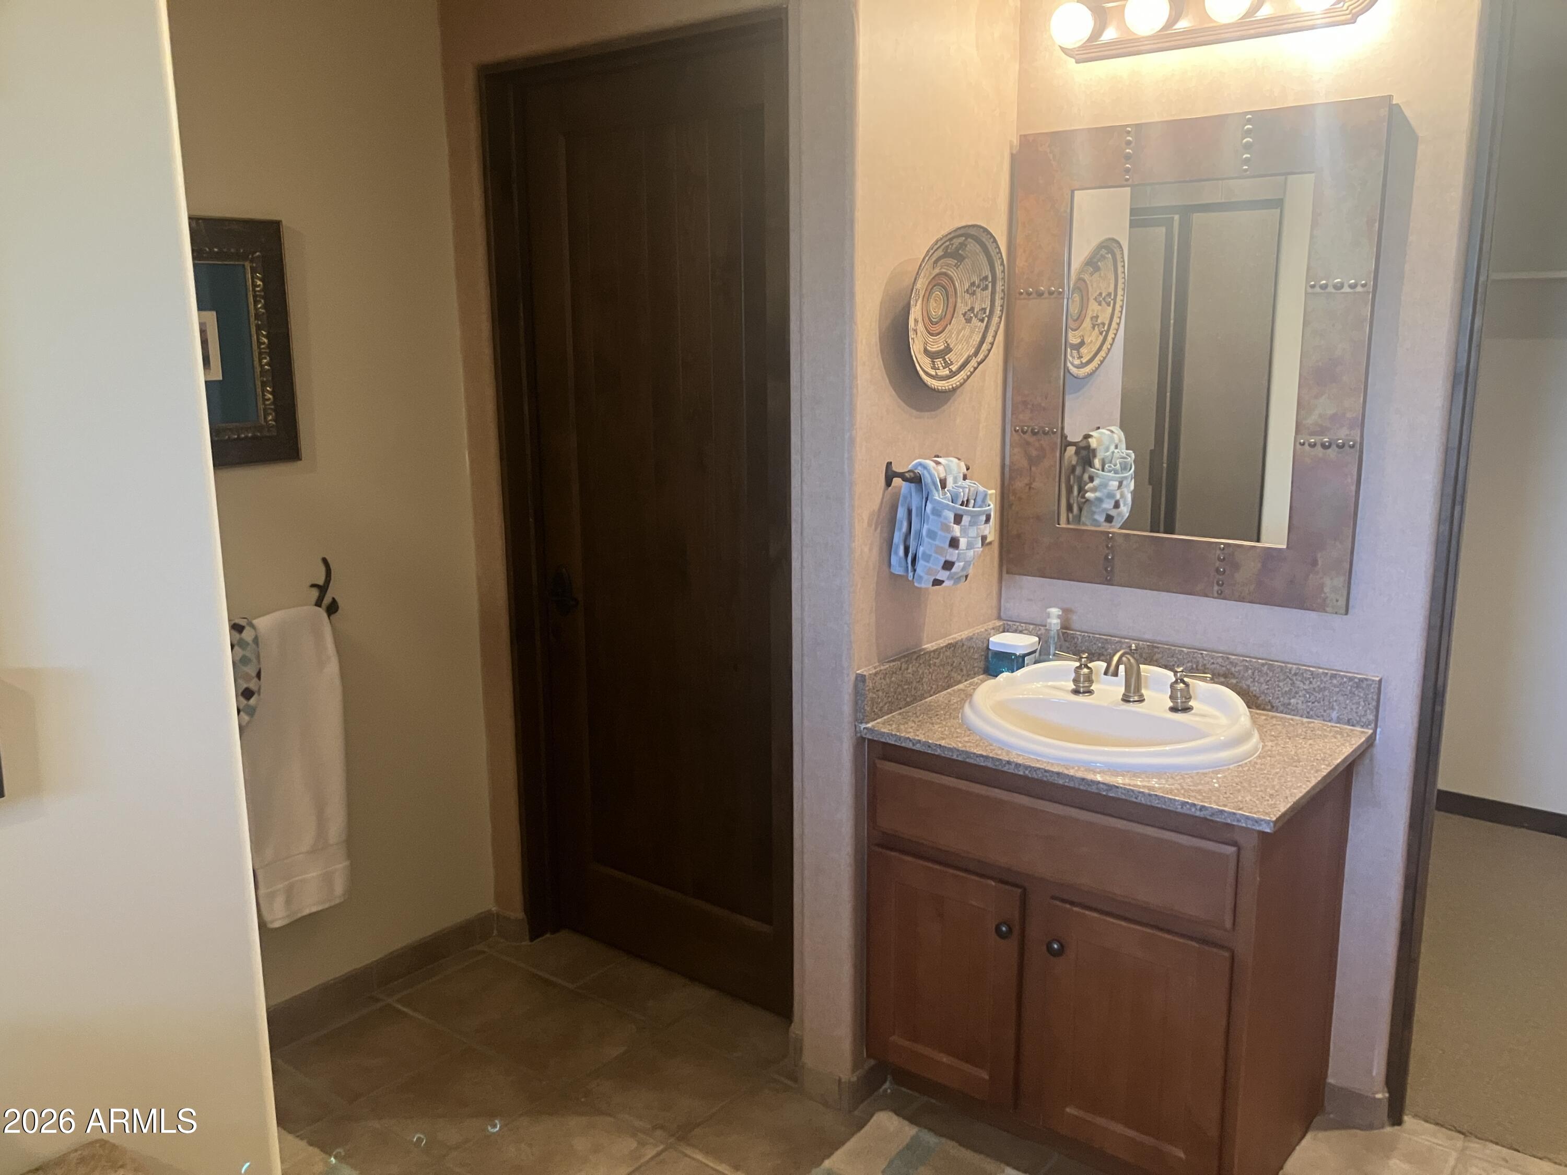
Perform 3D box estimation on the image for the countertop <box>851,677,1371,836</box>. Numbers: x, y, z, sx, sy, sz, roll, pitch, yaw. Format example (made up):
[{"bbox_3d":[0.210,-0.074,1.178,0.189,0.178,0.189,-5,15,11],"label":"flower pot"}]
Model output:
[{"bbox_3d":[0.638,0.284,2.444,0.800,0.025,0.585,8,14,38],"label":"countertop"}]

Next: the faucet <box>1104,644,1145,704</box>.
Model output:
[{"bbox_3d":[0.669,0.178,2.489,0.050,0.115,0.155,8,14,38],"label":"faucet"}]

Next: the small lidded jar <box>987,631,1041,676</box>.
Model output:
[{"bbox_3d":[0.511,0.150,2.804,0.080,0.079,0.074,9,15,38],"label":"small lidded jar"}]

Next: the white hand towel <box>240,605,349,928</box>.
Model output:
[{"bbox_3d":[-1.069,0.387,2.763,0.080,0.700,0.210,8,14,38],"label":"white hand towel"}]

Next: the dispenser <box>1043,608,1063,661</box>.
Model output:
[{"bbox_3d":[0.581,0.127,2.735,0.070,0.170,0.065,8,14,38],"label":"dispenser"}]

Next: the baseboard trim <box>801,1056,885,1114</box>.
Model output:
[{"bbox_3d":[0.122,1.017,2.650,0.137,0.077,0.120,9,15,38],"label":"baseboard trim"}]

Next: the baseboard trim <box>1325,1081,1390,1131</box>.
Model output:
[{"bbox_3d":[1.147,1.034,2.540,0.112,0.071,0.016,9,15,38],"label":"baseboard trim"}]

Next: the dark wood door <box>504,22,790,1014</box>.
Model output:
[{"bbox_3d":[-0.258,-0.094,2.940,0.833,2.130,0.045,8,14,38],"label":"dark wood door"}]

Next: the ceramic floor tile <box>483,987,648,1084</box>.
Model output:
[{"bbox_3d":[-0.497,1.021,2.870,0.293,0.010,0.296,9,15,38],"label":"ceramic floor tile"}]

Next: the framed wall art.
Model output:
[{"bbox_3d":[-1.171,-0.485,2.523,0.030,0.500,0.410,8,14,38],"label":"framed wall art"}]

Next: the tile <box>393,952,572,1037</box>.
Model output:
[{"bbox_3d":[-0.728,0.983,3.047,0.300,0.010,0.300,8,14,38],"label":"tile"}]

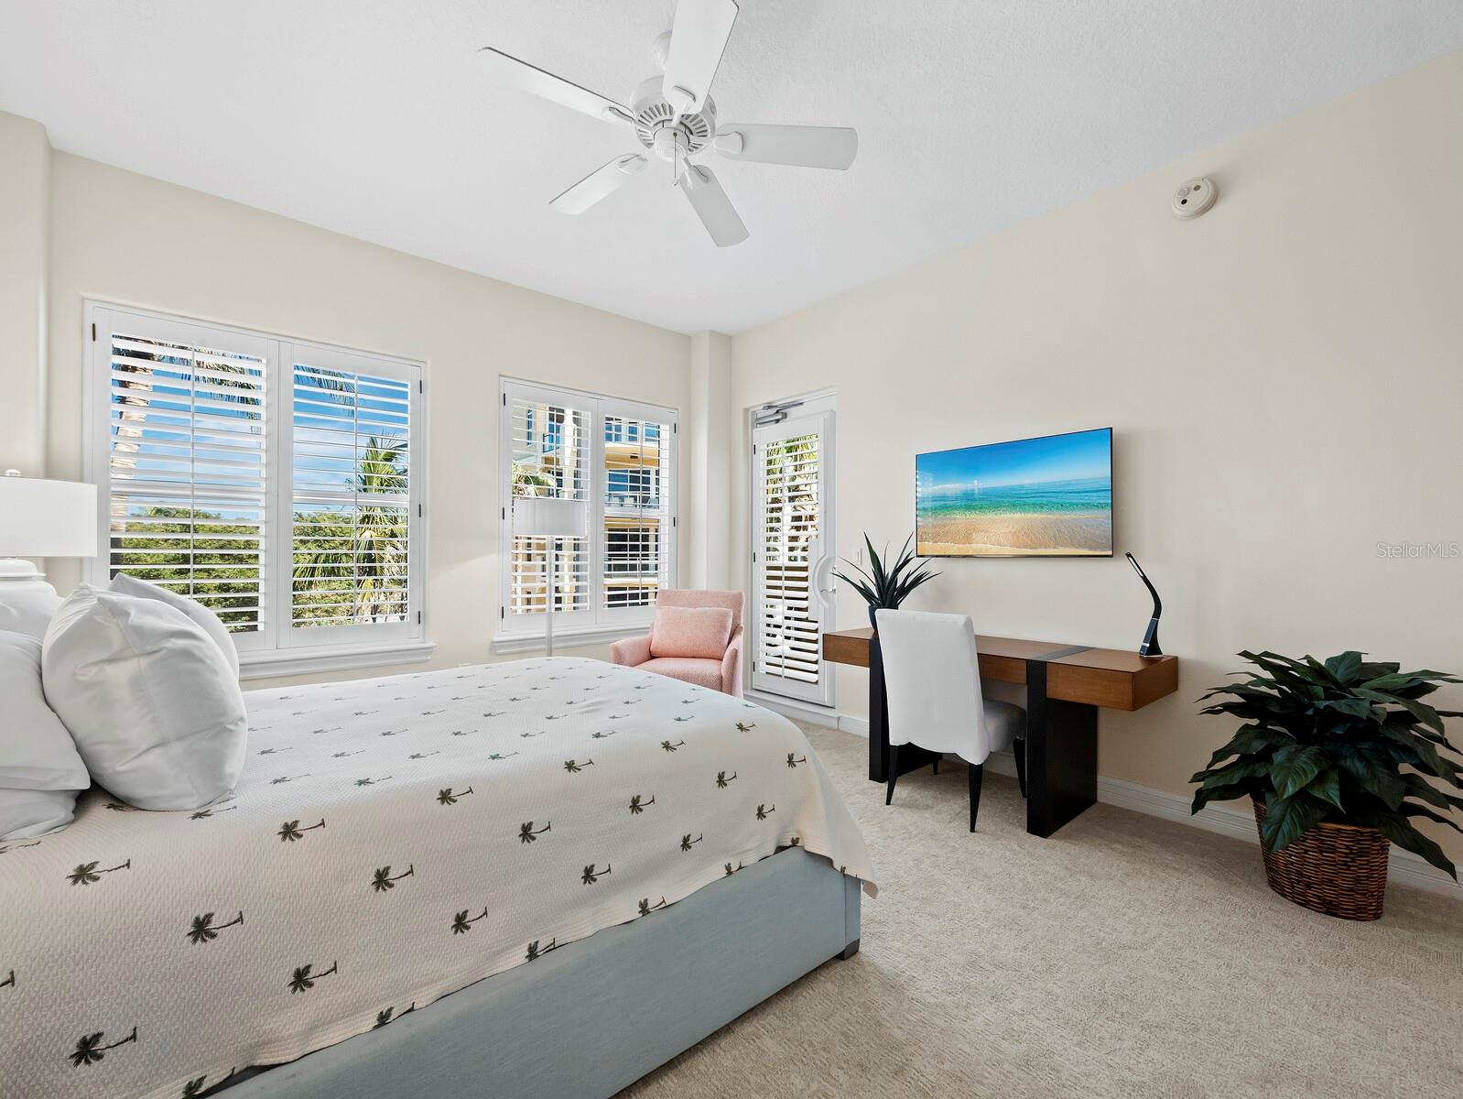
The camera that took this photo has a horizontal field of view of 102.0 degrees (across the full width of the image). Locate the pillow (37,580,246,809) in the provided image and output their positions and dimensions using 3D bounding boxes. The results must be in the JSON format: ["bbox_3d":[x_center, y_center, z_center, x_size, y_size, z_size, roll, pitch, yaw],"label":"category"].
[{"bbox_3d":[-1.326,0.315,1.360,0.260,0.500,0.520,-30,19,-38],"label":"pillow"}]

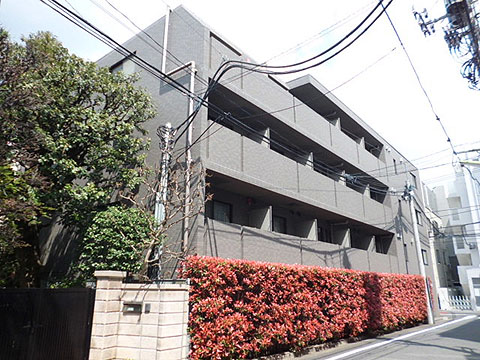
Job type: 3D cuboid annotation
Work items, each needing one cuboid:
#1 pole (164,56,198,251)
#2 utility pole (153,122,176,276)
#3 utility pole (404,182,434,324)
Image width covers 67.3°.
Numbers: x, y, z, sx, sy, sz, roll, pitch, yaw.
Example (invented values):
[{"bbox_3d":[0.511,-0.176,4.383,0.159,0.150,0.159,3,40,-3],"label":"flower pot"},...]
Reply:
[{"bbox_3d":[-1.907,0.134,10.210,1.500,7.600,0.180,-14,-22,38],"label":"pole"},{"bbox_3d":[-1.645,1.177,7.630,0.350,5.250,0.380,-14,-22,38],"label":"utility pole"},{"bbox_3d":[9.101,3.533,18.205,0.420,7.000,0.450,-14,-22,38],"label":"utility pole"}]

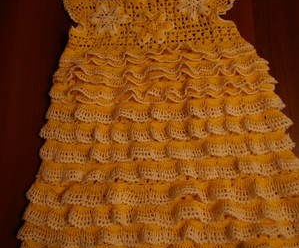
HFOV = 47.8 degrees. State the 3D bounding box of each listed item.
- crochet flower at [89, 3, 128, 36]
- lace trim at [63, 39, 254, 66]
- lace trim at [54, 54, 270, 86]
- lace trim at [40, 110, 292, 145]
[{"bbox_3d":[-0.068,-0.173,0.558,0.067,0.010,0.058,-2,79,4],"label":"crochet flower"},{"bbox_3d":[0.008,-0.115,0.544,0.317,0.020,0.031,-3,79,4],"label":"lace trim"},{"bbox_3d":[0.017,-0.088,0.538,0.345,0.022,0.040,-3,79,4],"label":"lace trim"},{"bbox_3d":[0.021,0.006,0.519,0.388,0.020,0.039,-3,79,4],"label":"lace trim"}]

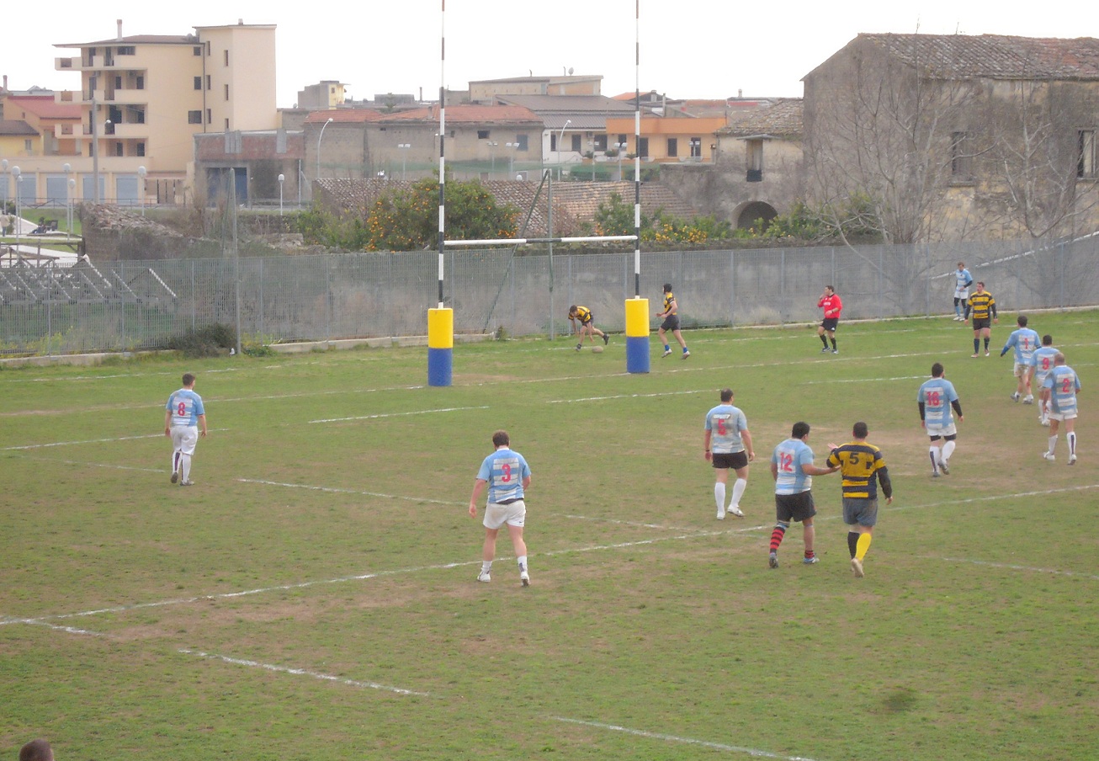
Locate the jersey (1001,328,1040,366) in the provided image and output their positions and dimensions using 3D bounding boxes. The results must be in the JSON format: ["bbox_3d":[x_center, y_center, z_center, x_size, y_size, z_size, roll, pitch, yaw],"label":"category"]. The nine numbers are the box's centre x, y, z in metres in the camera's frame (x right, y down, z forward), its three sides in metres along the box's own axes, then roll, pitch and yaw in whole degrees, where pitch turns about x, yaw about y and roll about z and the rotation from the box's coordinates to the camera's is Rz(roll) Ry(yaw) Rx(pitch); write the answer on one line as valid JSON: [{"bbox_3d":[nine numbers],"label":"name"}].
[{"bbox_3d":[9.463,-0.664,71.400,0.740,0.730,0.420,-1,4,-16],"label":"jersey"}]

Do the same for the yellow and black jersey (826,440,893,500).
[{"bbox_3d":[3.796,1.099,43.556,0.730,0.710,0.420,2,5,23],"label":"yellow and black jersey"}]

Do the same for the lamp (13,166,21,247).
[{"bbox_3d":[-25.608,-8.161,171.156,0.380,4.300,0.380,0,4,0],"label":"lamp"}]

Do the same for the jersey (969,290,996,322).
[{"bbox_3d":[10.245,-1.769,84.200,0.630,0.700,0.320,1,4,6],"label":"jersey"}]

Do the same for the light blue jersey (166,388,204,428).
[{"bbox_3d":[-5.558,0.413,54.300,0.540,0.600,0.320,1,4,12],"label":"light blue jersey"}]

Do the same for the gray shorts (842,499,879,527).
[{"bbox_3d":[3.761,1.584,43.000,0.430,0.370,0.330,1,4,14],"label":"gray shorts"}]

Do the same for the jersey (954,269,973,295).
[{"bbox_3d":[11.753,-2.805,101.000,0.480,0.700,0.320,3,5,35],"label":"jersey"}]

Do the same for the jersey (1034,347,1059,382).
[{"bbox_3d":[9.261,-0.304,66.200,0.600,0.700,0.370,0,4,4],"label":"jersey"}]

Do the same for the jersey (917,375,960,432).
[{"bbox_3d":[6.124,0.372,56.000,0.680,0.830,0.400,2,5,24],"label":"jersey"}]

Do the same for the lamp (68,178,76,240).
[{"bbox_3d":[-30.185,-10.869,225.000,0.380,3.750,0.380,0,4,0],"label":"lamp"}]

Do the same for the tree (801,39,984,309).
[{"bbox_3d":[9.790,-5.862,100.500,5.200,7.900,5.000,0,4,0],"label":"tree"}]

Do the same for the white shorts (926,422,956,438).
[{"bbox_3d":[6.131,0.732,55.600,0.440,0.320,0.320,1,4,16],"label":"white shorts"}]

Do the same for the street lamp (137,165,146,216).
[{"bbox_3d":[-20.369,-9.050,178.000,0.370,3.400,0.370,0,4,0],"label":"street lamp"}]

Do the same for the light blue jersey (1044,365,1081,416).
[{"bbox_3d":[8.311,0.153,57.567,0.560,0.790,0.340,0,4,1],"label":"light blue jersey"}]

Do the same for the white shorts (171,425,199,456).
[{"bbox_3d":[-5.582,0.920,54.400,0.390,0.480,0.320,1,4,12],"label":"white shorts"}]

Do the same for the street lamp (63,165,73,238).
[{"bbox_3d":[-26.121,-9.627,193.156,0.380,4.300,0.380,0,4,0],"label":"street lamp"}]

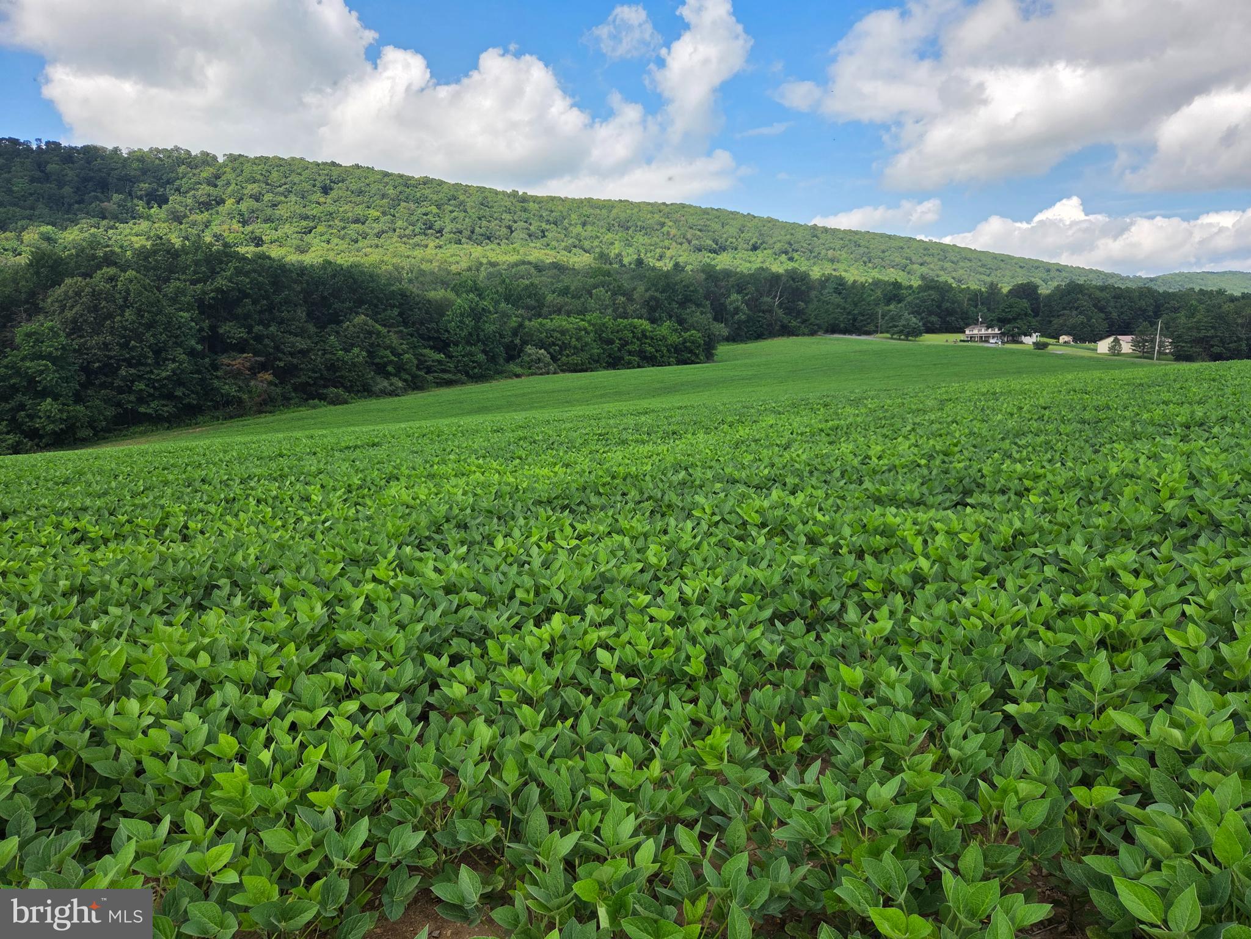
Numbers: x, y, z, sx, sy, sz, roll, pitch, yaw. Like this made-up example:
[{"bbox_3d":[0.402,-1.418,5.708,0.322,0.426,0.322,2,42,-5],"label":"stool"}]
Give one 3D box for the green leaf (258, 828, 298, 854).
[{"bbox_3d":[-0.752,0.804,1.800,0.089,0.025,0.058,18,35,4],"label":"green leaf"}]

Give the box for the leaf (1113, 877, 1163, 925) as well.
[{"bbox_3d":[0.999,0.840,1.620,0.070,0.025,0.108,-30,37,-8],"label":"leaf"}]

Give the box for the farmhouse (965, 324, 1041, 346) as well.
[{"bbox_3d":[131.446,-47.055,290.000,22.500,7.400,10.000,6,11,36],"label":"farmhouse"}]

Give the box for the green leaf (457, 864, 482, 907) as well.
[{"bbox_3d":[-0.337,0.899,1.800,0.055,0.025,0.086,-17,56,-23],"label":"green leaf"}]

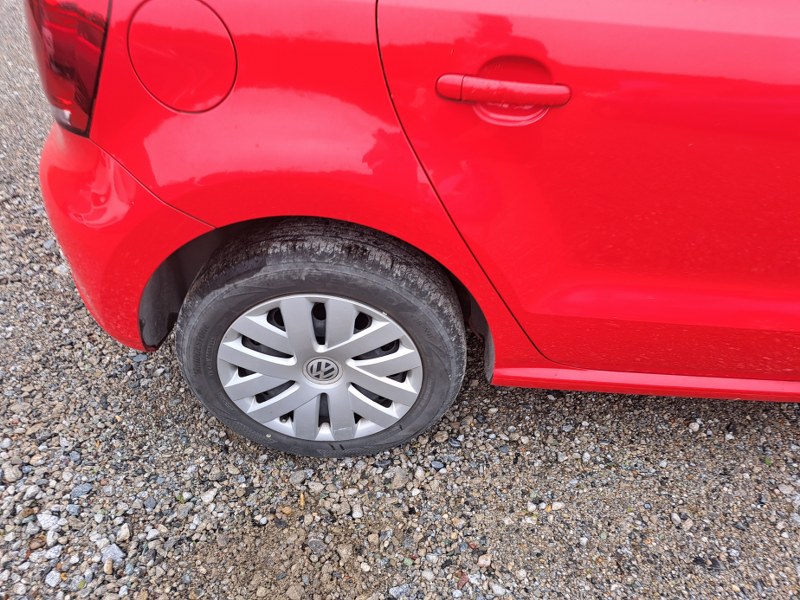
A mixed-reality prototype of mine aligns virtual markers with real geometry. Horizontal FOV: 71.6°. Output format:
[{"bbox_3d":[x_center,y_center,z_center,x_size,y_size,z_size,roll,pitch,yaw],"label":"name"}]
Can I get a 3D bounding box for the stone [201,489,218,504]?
[{"bbox_3d":[-0.405,0.421,1.192,0.033,0.018,0.024,-30,50,-35],"label":"stone"}]

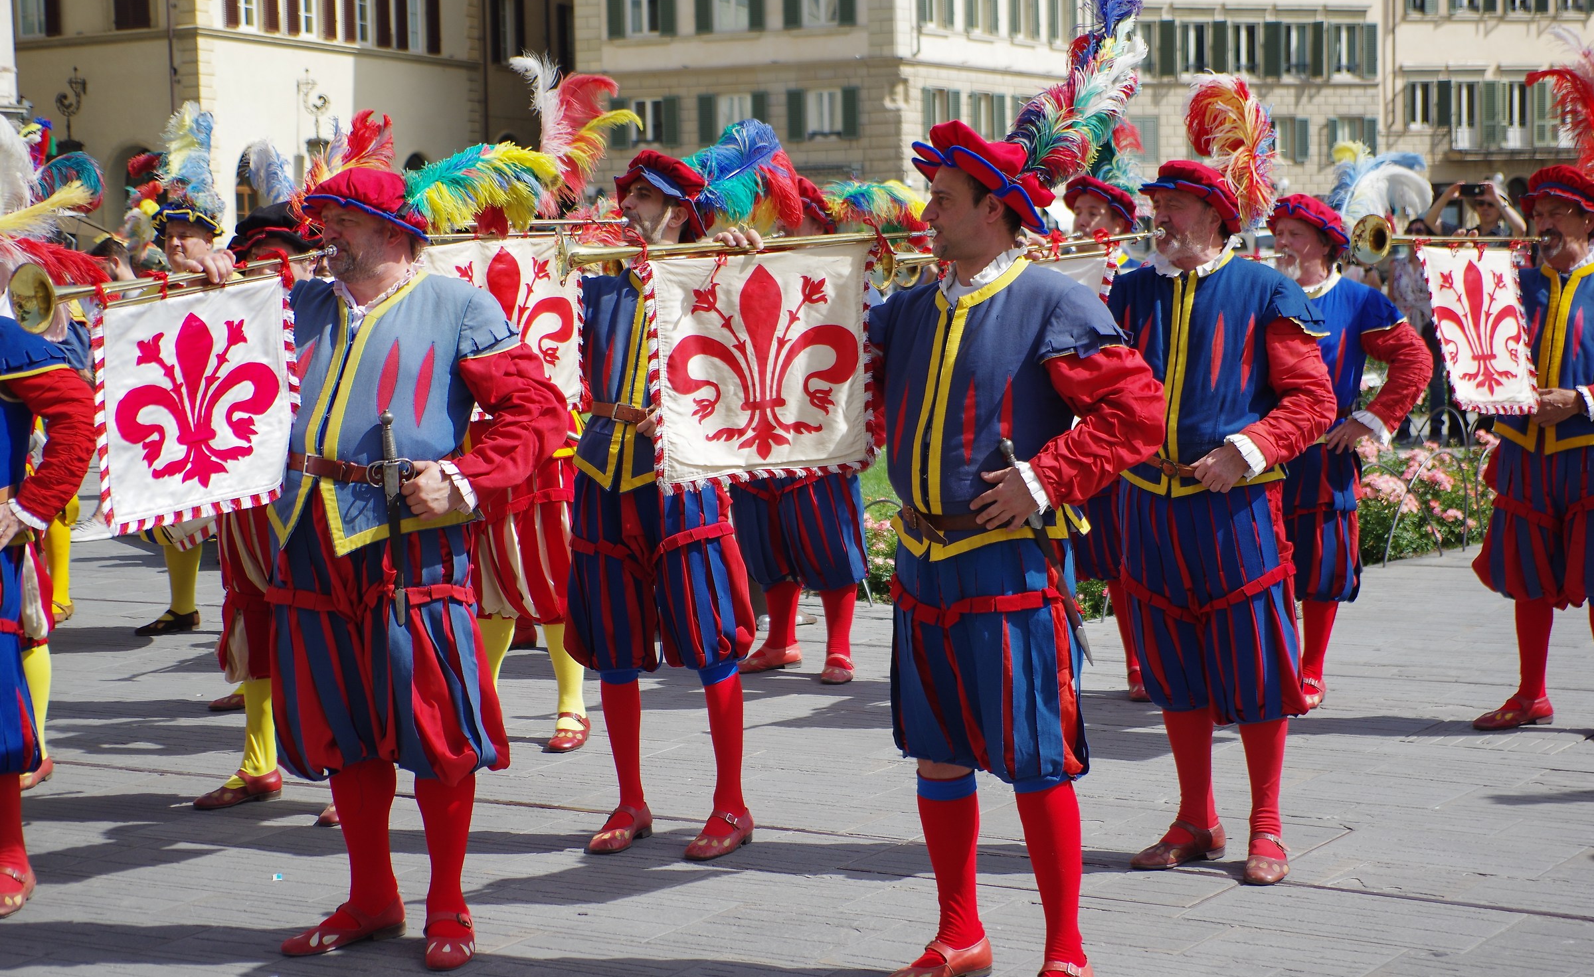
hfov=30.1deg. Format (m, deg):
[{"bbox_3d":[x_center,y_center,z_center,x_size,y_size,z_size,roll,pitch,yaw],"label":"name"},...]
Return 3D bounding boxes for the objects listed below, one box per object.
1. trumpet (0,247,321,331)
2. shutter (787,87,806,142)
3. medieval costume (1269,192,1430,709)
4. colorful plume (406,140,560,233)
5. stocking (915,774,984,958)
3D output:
[{"bbox_3d":[-1.311,-0.465,6.395,0.146,0.146,0.907,2,11,33],"label":"trumpet"},{"bbox_3d":[-0.017,-10.350,82.000,0.520,1.420,0.060,1,5,27],"label":"shutter"},{"bbox_3d":[1.843,-0.136,10.170,0.480,1.760,0.640,-6,7,-45],"label":"medieval costume"},{"bbox_3d":[-0.751,-0.717,7.050,0.400,0.210,0.200,-3,5,-22],"label":"colorful plume"},{"bbox_3d":[0.337,0.826,6.490,0.165,0.420,0.135,-7,6,-29],"label":"stocking"}]

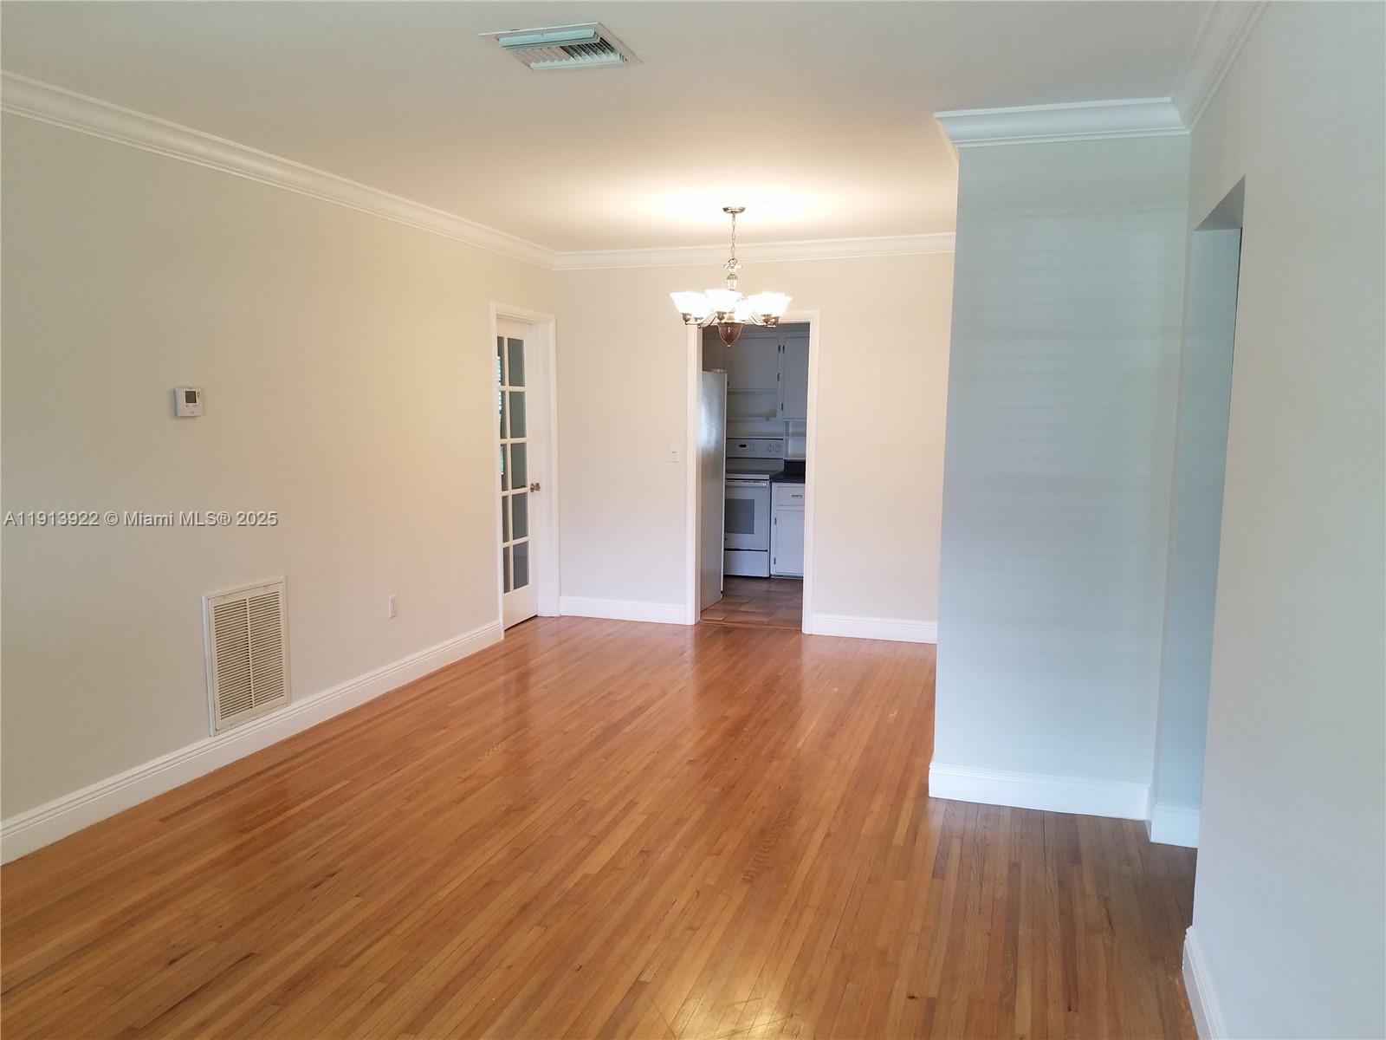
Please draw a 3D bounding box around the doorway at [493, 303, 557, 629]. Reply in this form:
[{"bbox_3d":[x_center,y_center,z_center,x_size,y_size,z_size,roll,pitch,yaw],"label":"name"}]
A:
[{"bbox_3d":[-1.117,-0.323,6.824,0.141,2.079,0.829,2,7,18],"label":"doorway"}]

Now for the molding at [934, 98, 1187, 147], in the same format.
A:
[{"bbox_3d":[1.254,-1.346,3.554,0.820,0.092,0.077,2,7,18],"label":"molding"}]

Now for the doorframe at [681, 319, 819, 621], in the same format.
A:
[{"bbox_3d":[0.398,-0.305,6.844,0.854,2.060,0.148,2,7,18],"label":"doorframe"}]

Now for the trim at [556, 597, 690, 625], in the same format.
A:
[{"bbox_3d":[-0.460,0.624,7.155,0.955,0.133,0.018,2,7,18],"label":"trim"}]

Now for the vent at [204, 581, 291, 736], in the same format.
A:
[{"bbox_3d":[-1.868,0.572,4.402,0.025,0.574,0.463,2,7,18],"label":"vent"}]

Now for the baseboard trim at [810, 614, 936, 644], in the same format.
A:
[{"bbox_3d":[1.204,0.695,6.624,0.907,0.130,0.018,2,7,18],"label":"baseboard trim"}]

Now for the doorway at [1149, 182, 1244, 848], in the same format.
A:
[{"bbox_3d":[1.525,0.142,3.033,0.148,2.028,0.858,2,7,18],"label":"doorway"}]

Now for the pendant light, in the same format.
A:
[{"bbox_3d":[0.200,-1.246,5.359,0.651,0.703,0.651,0,6,0],"label":"pendant light"}]

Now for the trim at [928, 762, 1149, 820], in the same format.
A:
[{"bbox_3d":[1.267,1.000,3.846,0.765,0.139,0.021,2,7,18],"label":"trim"}]

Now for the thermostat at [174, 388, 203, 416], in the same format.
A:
[{"bbox_3d":[-1.940,-0.456,4.026,0.030,0.110,0.118,2,7,18],"label":"thermostat"}]

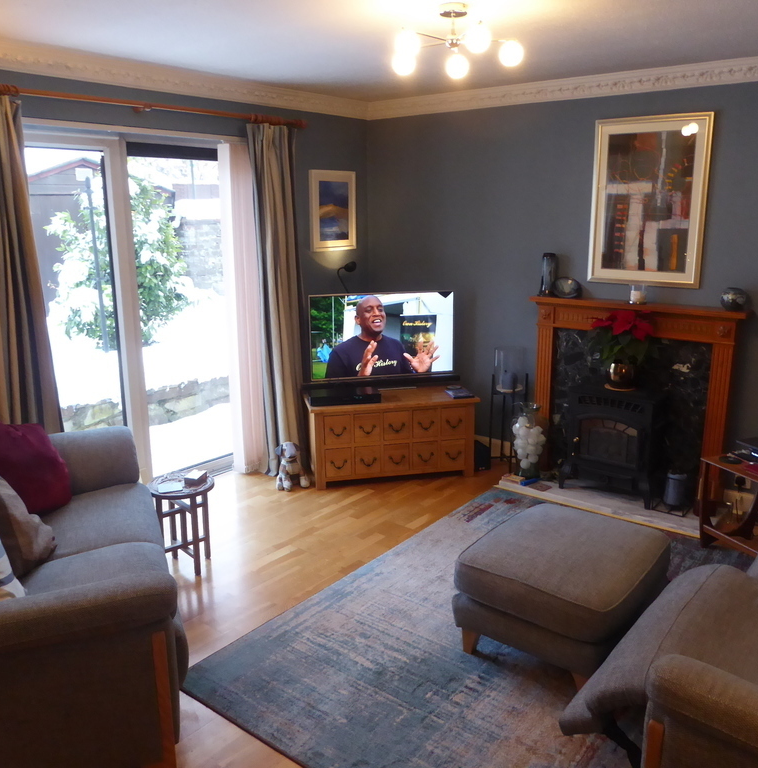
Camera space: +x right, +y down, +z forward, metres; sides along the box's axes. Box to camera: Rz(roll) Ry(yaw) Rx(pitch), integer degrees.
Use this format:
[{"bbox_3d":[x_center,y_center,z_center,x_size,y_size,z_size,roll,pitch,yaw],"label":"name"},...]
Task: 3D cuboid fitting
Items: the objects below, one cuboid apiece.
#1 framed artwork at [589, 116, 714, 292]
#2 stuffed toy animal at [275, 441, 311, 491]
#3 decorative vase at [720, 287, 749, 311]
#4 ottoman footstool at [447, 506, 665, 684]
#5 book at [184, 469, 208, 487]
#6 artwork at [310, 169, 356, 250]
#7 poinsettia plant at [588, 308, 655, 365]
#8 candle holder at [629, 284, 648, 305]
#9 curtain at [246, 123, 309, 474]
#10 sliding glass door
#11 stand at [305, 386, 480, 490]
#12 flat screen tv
[{"bbox_3d":[1.491,-1.010,4.123,0.644,0.910,0.030,11,17,39],"label":"framed artwork"},{"bbox_3d":[-0.538,0.500,4.562,0.200,0.275,0.205,-3,14,-14],"label":"stuffed toy animal"},{"bbox_3d":[1.886,-0.449,3.910,0.142,0.127,0.142,10,17,36],"label":"decorative vase"},{"bbox_3d":[0.723,0.817,2.898,0.618,0.440,0.675,10,17,36],"label":"ottoman footstool"},{"bbox_3d":[-0.863,0.448,3.499,0.070,0.042,0.115,4,14,16],"label":"book"},{"bbox_3d":[-0.311,-1.173,5.019,0.035,0.525,0.450,10,17,36],"label":"artwork"},{"bbox_3d":[1.362,-0.256,4.154,0.340,0.280,0.320,11,17,39],"label":"poinsettia plant"},{"bbox_3d":[1.453,-0.501,4.141,0.090,0.098,0.090,11,17,39],"label":"candle holder"},{"bbox_3d":[-0.625,-0.471,4.625,0.145,2.150,0.410,10,17,36],"label":"curtain"},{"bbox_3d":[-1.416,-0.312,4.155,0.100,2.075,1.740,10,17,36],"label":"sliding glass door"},{"bbox_3d":[0.064,0.327,4.763,1.065,0.520,0.451,-3,14,-14],"label":"stand"},{"bbox_3d":[0.026,-0.314,4.859,0.968,0.571,0.080,-3,14,-14],"label":"flat screen tv"}]

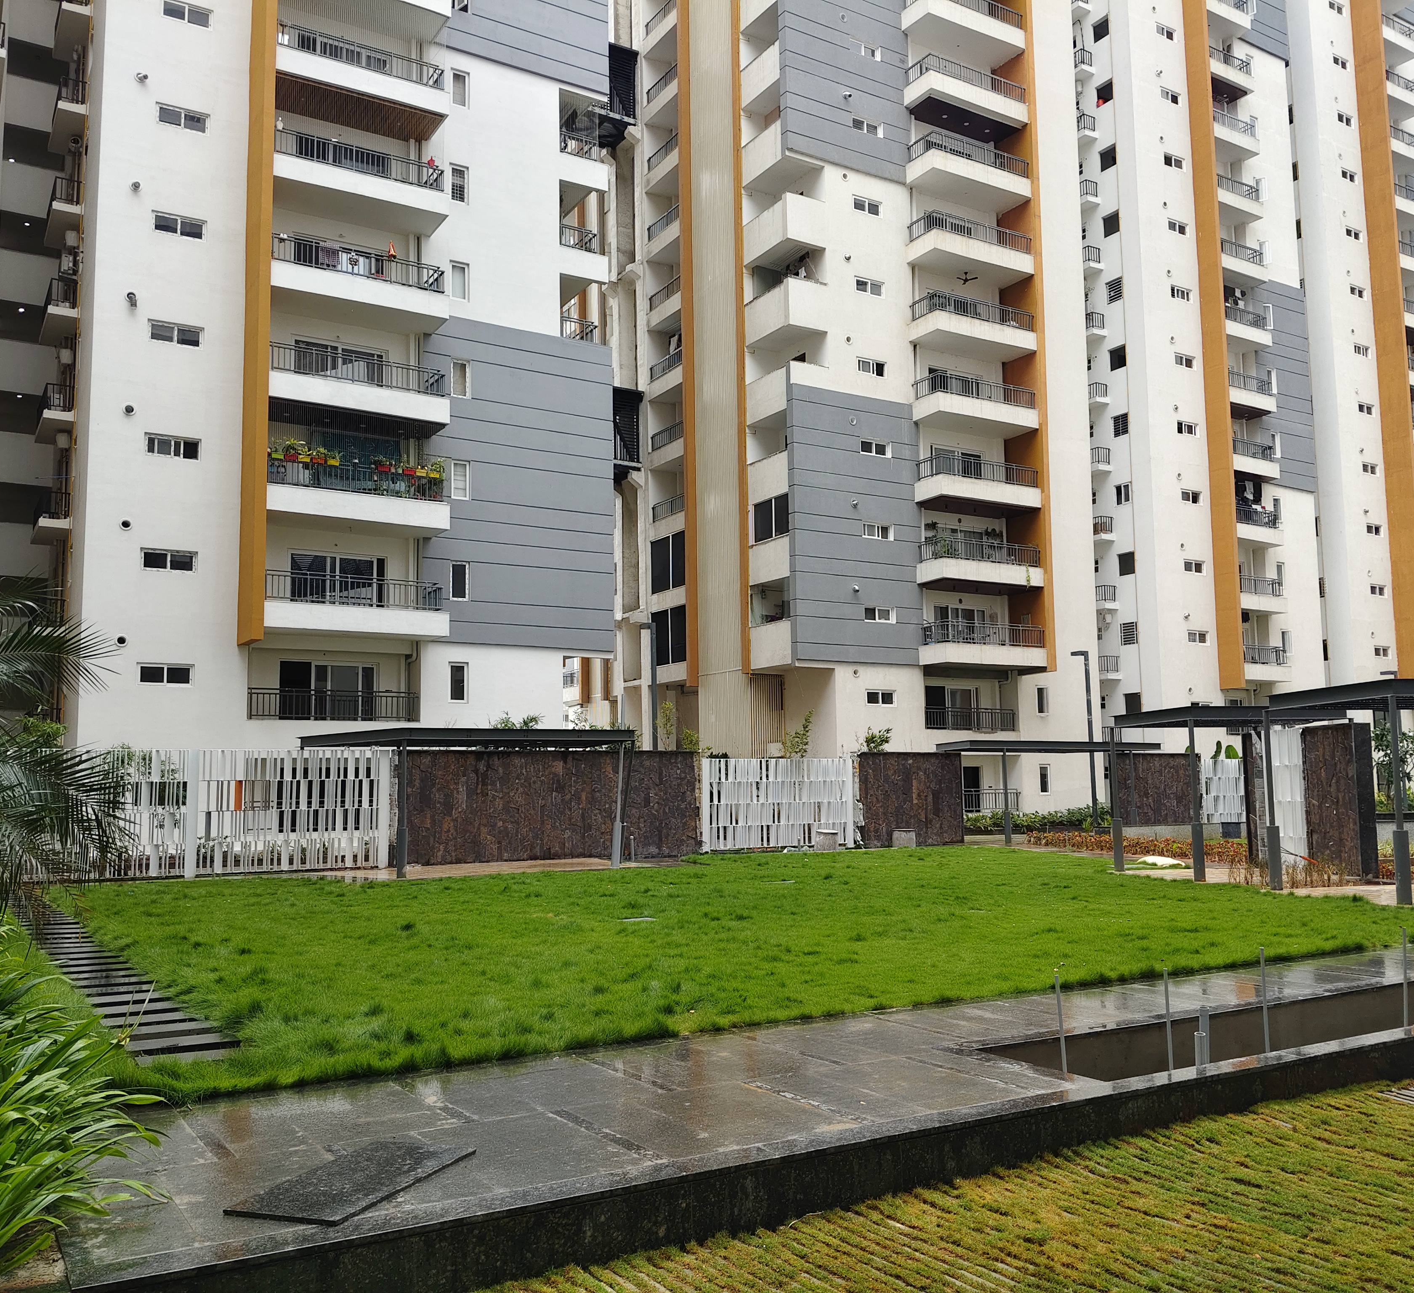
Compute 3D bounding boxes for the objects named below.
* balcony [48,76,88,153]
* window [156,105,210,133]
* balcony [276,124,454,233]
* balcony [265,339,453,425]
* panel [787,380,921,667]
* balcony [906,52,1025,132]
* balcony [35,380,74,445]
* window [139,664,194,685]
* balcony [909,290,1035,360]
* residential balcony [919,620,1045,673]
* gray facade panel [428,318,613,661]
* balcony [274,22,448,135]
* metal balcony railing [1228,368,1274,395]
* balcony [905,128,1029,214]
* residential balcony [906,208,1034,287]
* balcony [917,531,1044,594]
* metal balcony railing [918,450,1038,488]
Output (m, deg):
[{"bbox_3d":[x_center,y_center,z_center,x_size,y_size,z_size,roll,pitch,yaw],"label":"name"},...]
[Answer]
[{"bbox_3d":[-18.932,-15.687,38.396,0.788,0.985,2.788,3,-7,-32],"label":"balcony"},{"bbox_3d":[-14.194,-14.293,35.095,1.333,0.576,0.121,3,-7,-32],"label":"window"},{"bbox_3d":[-9.919,-13.030,36.581,4.893,1.418,1.757,3,-7,-32],"label":"balcony"},{"bbox_3d":[-9.833,-7.046,35.948,4.924,1.515,1.757,3,-7,-32],"label":"balcony"},{"bbox_3d":[5.194,-4.122,45.458,5.500,9.550,0.320,3,-8,-31],"label":"panel"},{"bbox_3d":[9.787,-20.791,49.201,4.880,1.390,1.600,3,-7,-31],"label":"balcony"},{"bbox_3d":[-18.516,-6.606,36.857,0.800,1.060,2.900,3,-8,-31],"label":"balcony"},{"bbox_3d":[-13.985,0.731,33.502,1.367,0.530,0.121,3,-7,-32],"label":"window"},{"bbox_3d":[9.900,-11.894,48.342,5.000,1.480,1.720,3,-8,-31],"label":"balcony"},{"bbox_3d":[9.969,0.005,46.947,5.000,1.500,1.720,3,-8,-31],"label":"residential balcony"},{"bbox_3d":[-5.635,-4.872,39.435,6.166,9.863,0.212,3,-7,-32],"label":"gray facade panel"},{"bbox_3d":[-9.892,-15.968,36.632,4.900,1.480,1.720,3,-8,-31],"label":"balcony"},{"bbox_3d":[23.834,-11.615,57.641,3.182,0.797,0.697,3,-7,-32],"label":"metal balcony railing"},{"bbox_3d":[9.825,-17.810,48.871,4.880,1.390,1.600,3,-7,-31],"label":"balcony"},{"bbox_3d":[9.864,-14.833,48.541,4.880,1.400,1.600,3,-7,-31],"label":"residential balcony"},{"bbox_3d":[10.018,-2.893,47.218,4.880,1.390,1.600,3,-7,-31],"label":"balcony"},{"bbox_3d":[10.116,-6.326,48.334,4.575,0.818,1.576,3,-7,-32],"label":"metal balcony railing"}]

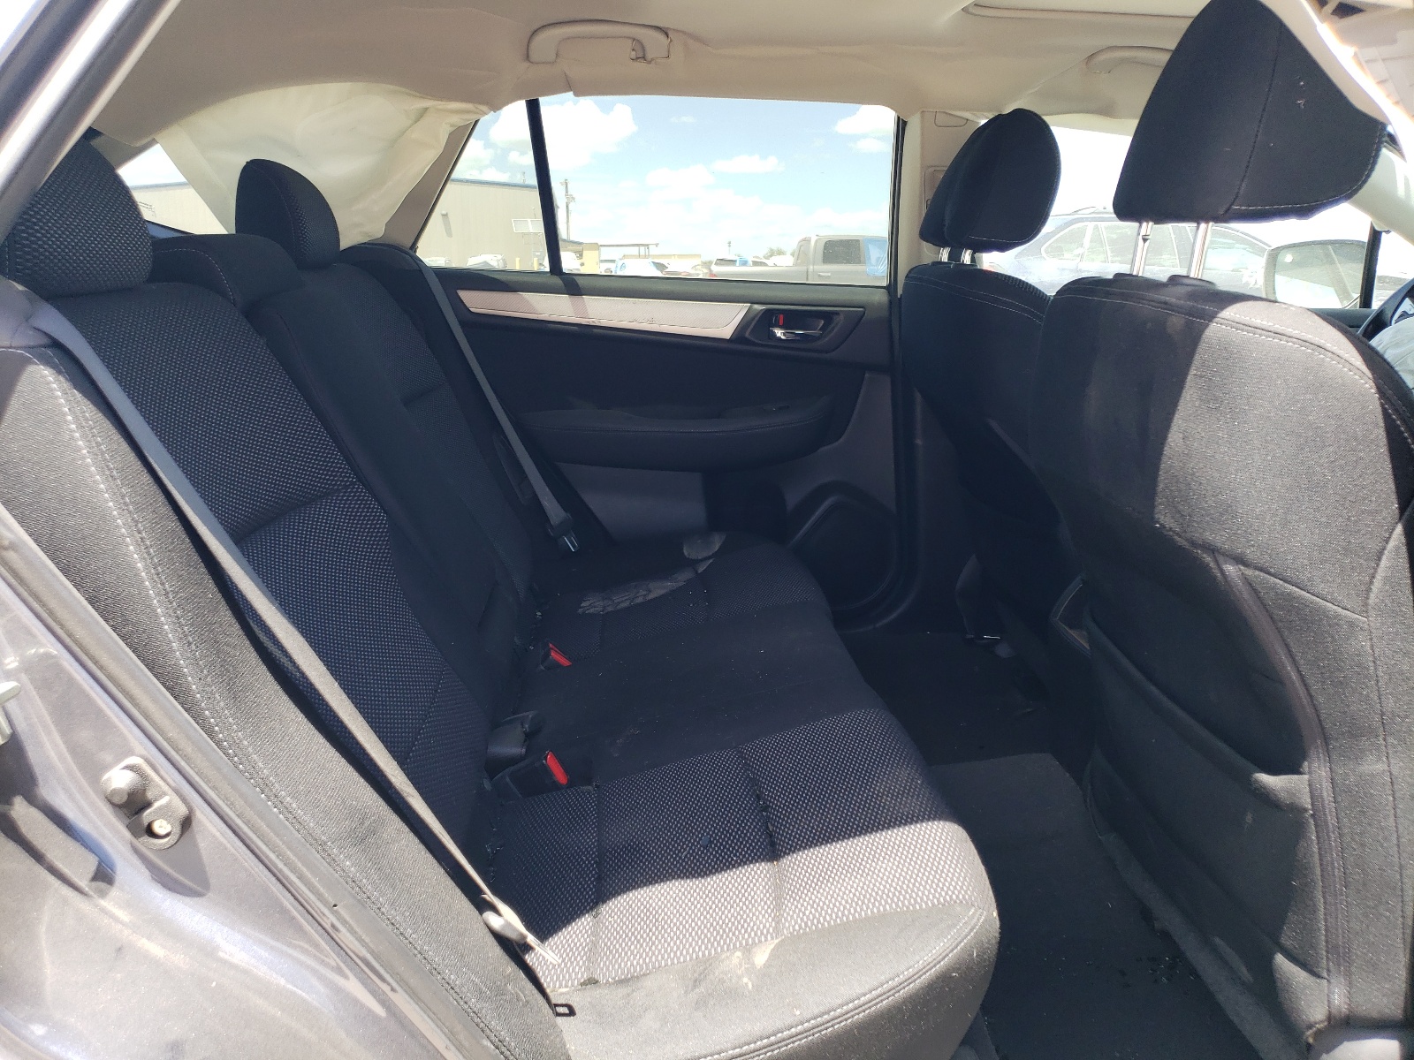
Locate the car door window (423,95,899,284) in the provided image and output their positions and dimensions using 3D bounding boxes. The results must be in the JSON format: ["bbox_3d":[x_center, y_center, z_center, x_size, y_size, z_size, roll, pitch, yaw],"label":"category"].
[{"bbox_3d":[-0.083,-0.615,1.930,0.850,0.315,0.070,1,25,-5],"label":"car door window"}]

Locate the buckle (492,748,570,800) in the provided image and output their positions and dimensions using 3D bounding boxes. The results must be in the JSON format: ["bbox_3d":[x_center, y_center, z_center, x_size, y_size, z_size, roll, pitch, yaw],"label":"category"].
[{"bbox_3d":[-0.213,0.297,1.290,0.078,0.042,0.028,-20,12,7],"label":"buckle"}]

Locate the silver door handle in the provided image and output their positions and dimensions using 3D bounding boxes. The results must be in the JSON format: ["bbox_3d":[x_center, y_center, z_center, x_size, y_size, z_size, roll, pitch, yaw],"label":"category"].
[{"bbox_3d":[0.174,-0.381,2.050,0.103,0.026,0.024,0,15,-5],"label":"silver door handle"}]

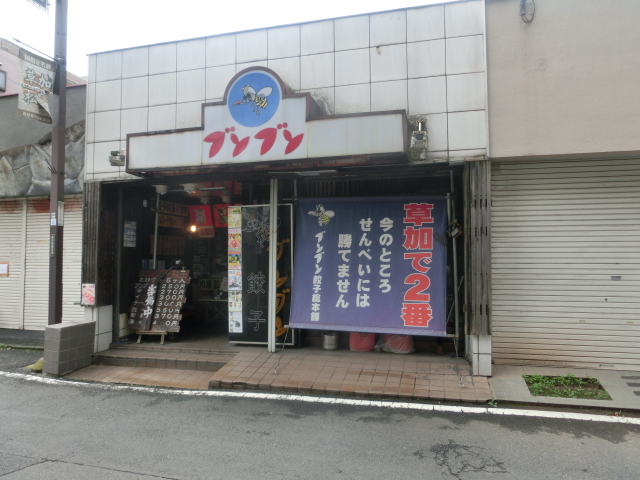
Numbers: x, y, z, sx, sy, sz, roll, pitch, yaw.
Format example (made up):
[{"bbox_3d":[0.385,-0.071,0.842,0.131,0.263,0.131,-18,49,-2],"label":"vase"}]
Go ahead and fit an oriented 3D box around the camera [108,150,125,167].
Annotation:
[{"bbox_3d":[-2.708,-1.078,5.905,0.162,0.202,0.180,-1,-3,15],"label":"camera"}]

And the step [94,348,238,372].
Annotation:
[{"bbox_3d":[-2.152,1.648,6.076,2.034,0.123,0.436,-1,-3,15],"label":"step"}]

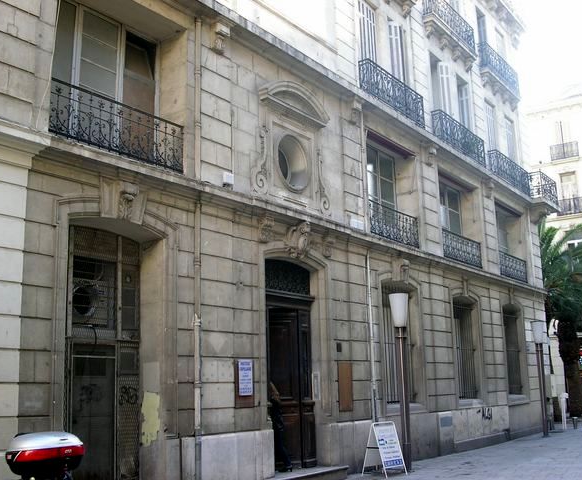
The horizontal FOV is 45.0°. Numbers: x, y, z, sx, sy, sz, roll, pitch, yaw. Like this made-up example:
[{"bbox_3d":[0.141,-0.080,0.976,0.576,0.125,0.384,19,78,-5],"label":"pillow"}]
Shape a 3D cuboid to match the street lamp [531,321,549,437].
[{"bbox_3d":[8.481,4.683,23.760,0.450,3.800,0.450,-6,-13,19],"label":"street lamp"}]

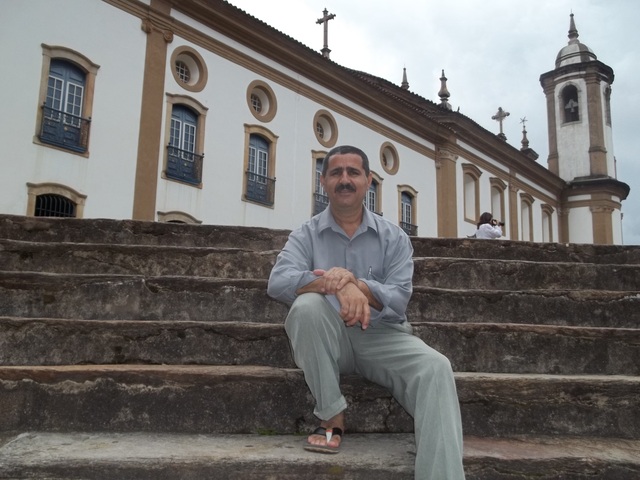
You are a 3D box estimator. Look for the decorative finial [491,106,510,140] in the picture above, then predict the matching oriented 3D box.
[{"bbox_3d":[16.817,-10.836,56.750,1.500,3.200,0.450,-9,-15,41],"label":"decorative finial"}]

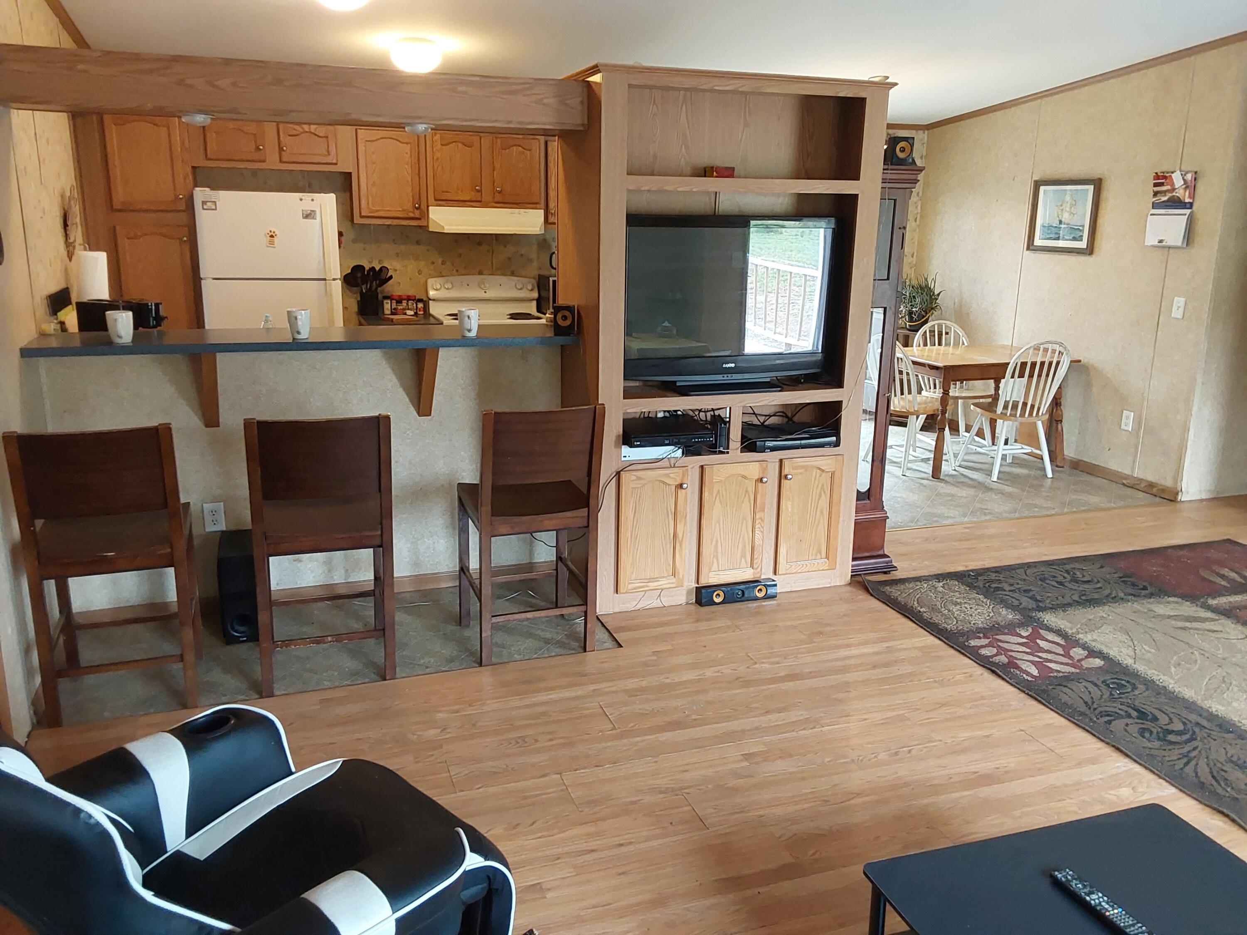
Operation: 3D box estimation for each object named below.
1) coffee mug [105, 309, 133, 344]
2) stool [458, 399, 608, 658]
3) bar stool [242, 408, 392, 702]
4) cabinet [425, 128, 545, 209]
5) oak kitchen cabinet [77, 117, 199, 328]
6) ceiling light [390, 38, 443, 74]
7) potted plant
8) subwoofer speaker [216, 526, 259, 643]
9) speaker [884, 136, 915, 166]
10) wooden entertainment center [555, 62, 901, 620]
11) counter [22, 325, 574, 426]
[{"bbox_3d":[-1.847,-0.519,3.713,0.090,0.115,0.115,-2,15,-12],"label":"coffee mug"},{"bbox_3d":[-0.358,0.212,3.814,0.455,0.965,0.480,-4,15,-19],"label":"stool"},{"bbox_3d":[-1.049,0.247,3.484,0.446,0.961,0.500,-4,15,-19],"label":"bar stool"},{"bbox_3d":[-0.937,-1.976,6.724,0.768,0.480,0.320,-4,15,-19],"label":"cabinet"},{"bbox_3d":[-2.845,-1.017,6.107,0.555,2.130,0.600,-4,15,-19],"label":"oak kitchen cabinet"},{"bbox_3d":[-1.082,-2.137,5.269,0.275,0.139,0.275,-4,15,-19],"label":"ceiling light"},{"bbox_3d":[2.212,-1.226,7.522,0.370,0.425,0.370,-4,15,-19],"label":"potted plant"},{"bbox_3d":[-1.512,0.465,3.982,0.130,0.352,0.335,-4,15,-19],"label":"subwoofer speaker"},{"bbox_3d":[1.190,-1.361,4.379,0.094,0.125,0.096,-2,14,-13],"label":"speaker"},{"bbox_3d":[0.378,-0.524,4.321,1.244,2.095,0.626,-4,15,-19],"label":"wooden entertainment center"},{"bbox_3d":[-1.224,-0.362,4.114,2.040,0.363,0.480,-4,15,-19],"label":"counter"}]

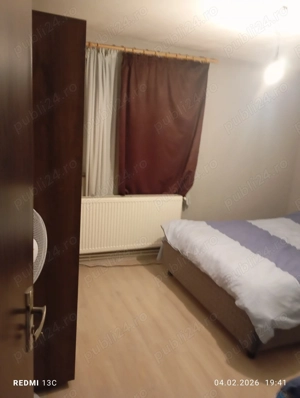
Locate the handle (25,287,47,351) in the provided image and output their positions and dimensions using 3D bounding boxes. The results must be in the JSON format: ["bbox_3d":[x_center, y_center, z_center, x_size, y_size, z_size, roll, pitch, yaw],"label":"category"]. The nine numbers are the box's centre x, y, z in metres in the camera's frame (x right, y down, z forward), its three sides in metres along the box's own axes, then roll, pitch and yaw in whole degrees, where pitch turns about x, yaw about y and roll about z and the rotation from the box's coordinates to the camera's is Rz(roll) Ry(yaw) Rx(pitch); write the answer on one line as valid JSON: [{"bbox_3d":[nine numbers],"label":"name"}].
[{"bbox_3d":[-0.352,0.402,0.995,0.054,0.220,0.138,3,14,-9],"label":"handle"}]

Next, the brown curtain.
[{"bbox_3d":[0.126,-0.728,3.453,0.969,1.474,0.100,-1,15,-23],"label":"brown curtain"}]

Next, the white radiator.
[{"bbox_3d":[-0.267,0.266,3.558,1.310,0.605,0.100,-1,15,-23],"label":"white radiator"}]

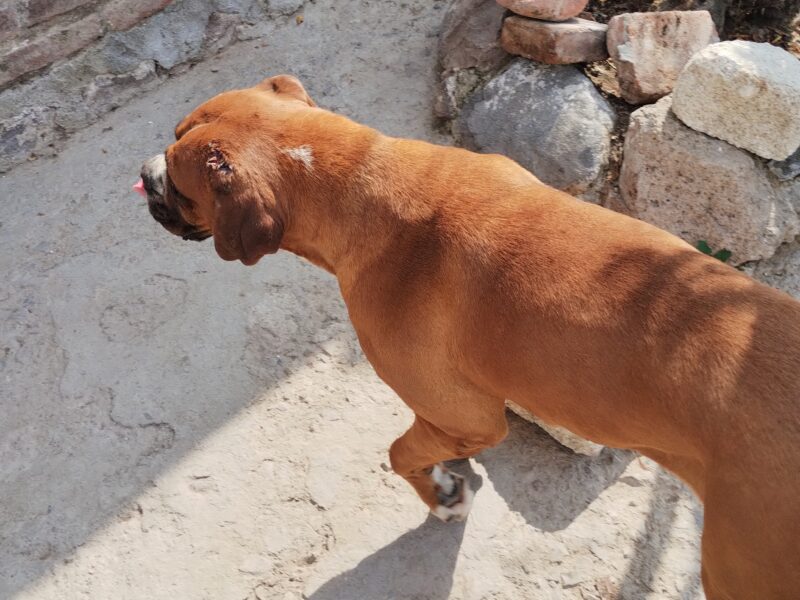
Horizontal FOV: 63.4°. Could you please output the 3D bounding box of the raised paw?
[{"bbox_3d":[0.084,0.308,1.040,0.060,0.080,0.050,-31,29,-21],"label":"raised paw"}]

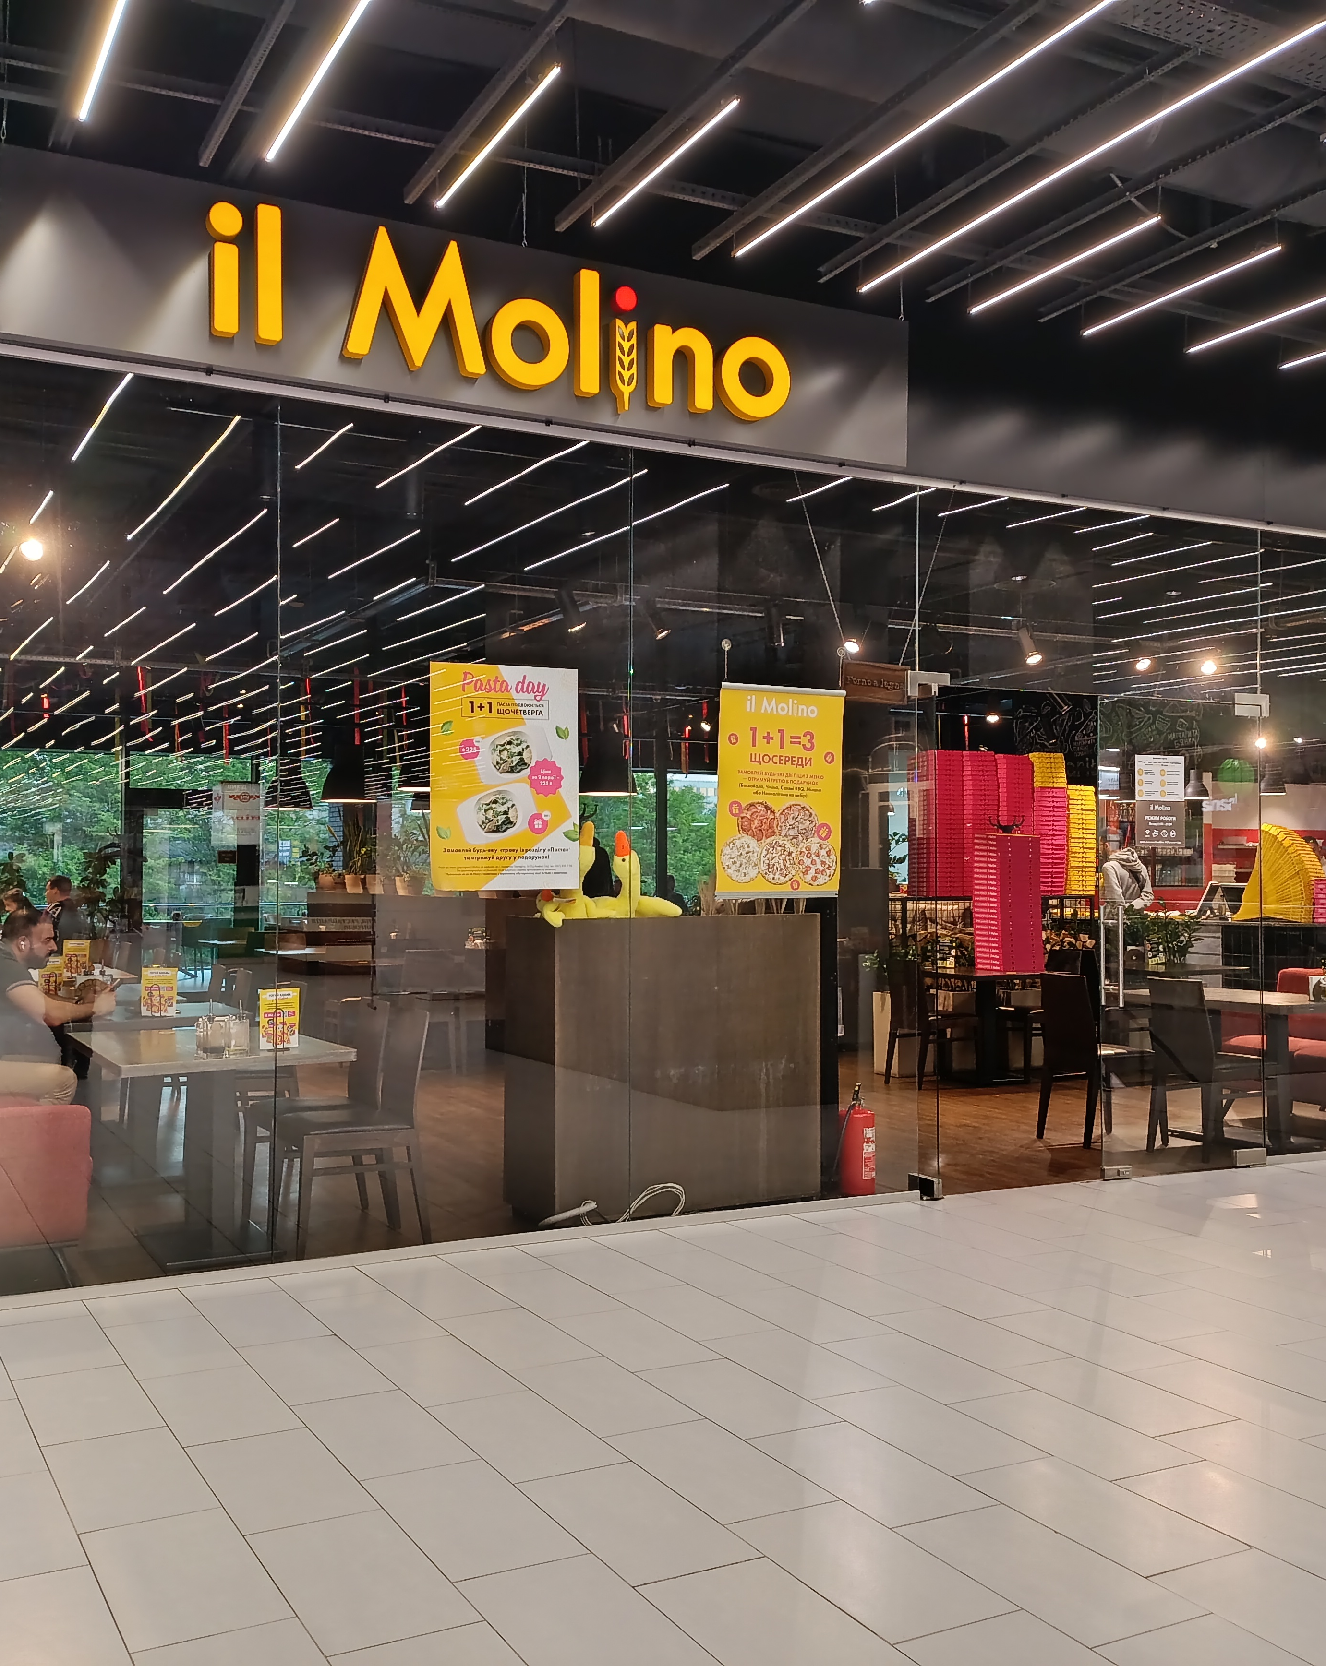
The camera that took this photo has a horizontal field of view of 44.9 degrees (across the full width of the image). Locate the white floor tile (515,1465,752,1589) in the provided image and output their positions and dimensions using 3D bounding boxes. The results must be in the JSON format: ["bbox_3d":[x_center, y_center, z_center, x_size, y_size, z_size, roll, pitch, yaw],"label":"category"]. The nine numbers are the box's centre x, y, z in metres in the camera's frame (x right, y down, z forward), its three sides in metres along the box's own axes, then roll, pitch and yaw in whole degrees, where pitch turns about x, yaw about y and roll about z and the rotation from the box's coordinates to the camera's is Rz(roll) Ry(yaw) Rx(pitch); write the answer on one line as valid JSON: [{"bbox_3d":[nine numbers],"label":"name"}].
[{"bbox_3d":[-0.063,1.471,3.429,0.300,0.010,0.600,1,-2,-28],"label":"white floor tile"}]

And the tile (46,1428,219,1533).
[{"bbox_3d":[-1.229,1.481,3.681,0.300,0.010,0.600,1,-2,-28],"label":"tile"}]

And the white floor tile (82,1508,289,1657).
[{"bbox_3d":[-0.950,1.467,3.168,0.300,0.010,0.600,1,-2,-28],"label":"white floor tile"}]

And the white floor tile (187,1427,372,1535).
[{"bbox_3d":[-0.881,1.477,3.663,0.300,0.010,0.600,1,-2,-28],"label":"white floor tile"}]

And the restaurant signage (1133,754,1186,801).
[{"bbox_3d":[2.388,-0.260,7.688,0.310,0.215,0.010,1,-2,-26],"label":"restaurant signage"}]

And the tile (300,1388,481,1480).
[{"bbox_3d":[-0.697,1.491,3.980,0.300,0.010,0.600,1,-2,-28],"label":"tile"}]

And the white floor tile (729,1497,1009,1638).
[{"bbox_3d":[0.402,1.465,3.223,0.300,0.010,0.595,1,-2,-28],"label":"white floor tile"}]

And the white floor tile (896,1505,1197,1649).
[{"bbox_3d":[0.751,1.464,3.208,0.300,0.010,0.595,1,-2,-28],"label":"white floor tile"}]

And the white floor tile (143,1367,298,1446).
[{"bbox_3d":[-1.159,1.491,4.178,0.300,0.010,0.600,1,-2,-28],"label":"white floor tile"}]

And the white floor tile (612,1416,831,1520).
[{"bbox_3d":[0.118,1.479,3.722,0.300,0.010,0.600,1,-2,-28],"label":"white floor tile"}]

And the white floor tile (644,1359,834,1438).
[{"bbox_3d":[0.189,1.494,4.235,0.300,0.010,0.600,1,-2,-28],"label":"white floor tile"}]

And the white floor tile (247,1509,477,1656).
[{"bbox_3d":[-0.599,1.466,3.184,0.300,0.010,0.595,1,-2,-28],"label":"white floor tile"}]

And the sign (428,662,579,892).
[{"bbox_3d":[-0.601,-0.211,6.184,0.608,0.860,0.010,1,-2,-28],"label":"sign"}]

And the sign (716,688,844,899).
[{"bbox_3d":[0.507,-0.173,6.795,0.610,0.885,0.020,1,-2,-28],"label":"sign"}]

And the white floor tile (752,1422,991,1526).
[{"bbox_3d":[0.471,1.479,3.728,0.300,0.010,0.595,1,-2,-28],"label":"white floor tile"}]

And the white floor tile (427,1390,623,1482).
[{"bbox_3d":[-0.344,1.487,3.974,0.300,0.010,0.595,1,-2,-28],"label":"white floor tile"}]

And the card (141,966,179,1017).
[{"bbox_3d":[-2.263,0.719,7.214,0.155,0.218,0.030,0,-2,-3],"label":"card"}]

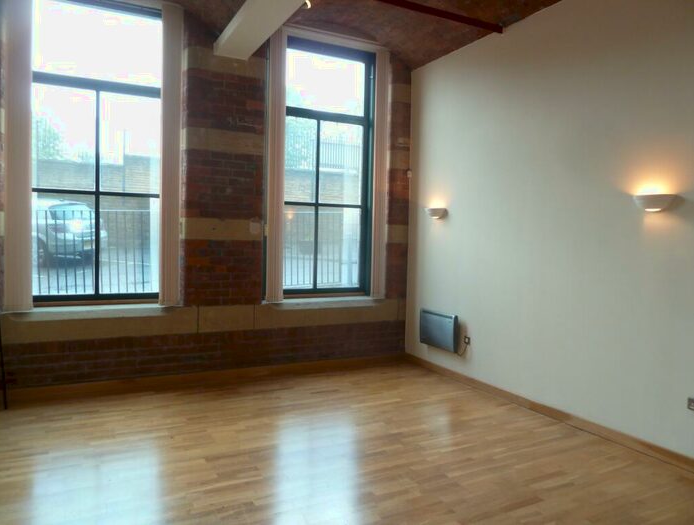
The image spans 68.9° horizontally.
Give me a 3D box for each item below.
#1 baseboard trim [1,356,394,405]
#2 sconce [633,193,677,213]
[{"bbox_3d":[-1.190,1.245,5.576,4.323,0.135,0.030,0,2,-26],"label":"baseboard trim"},{"bbox_3d":[2.140,-0.420,3.569,0.132,0.124,0.308,0,2,-26],"label":"sconce"}]

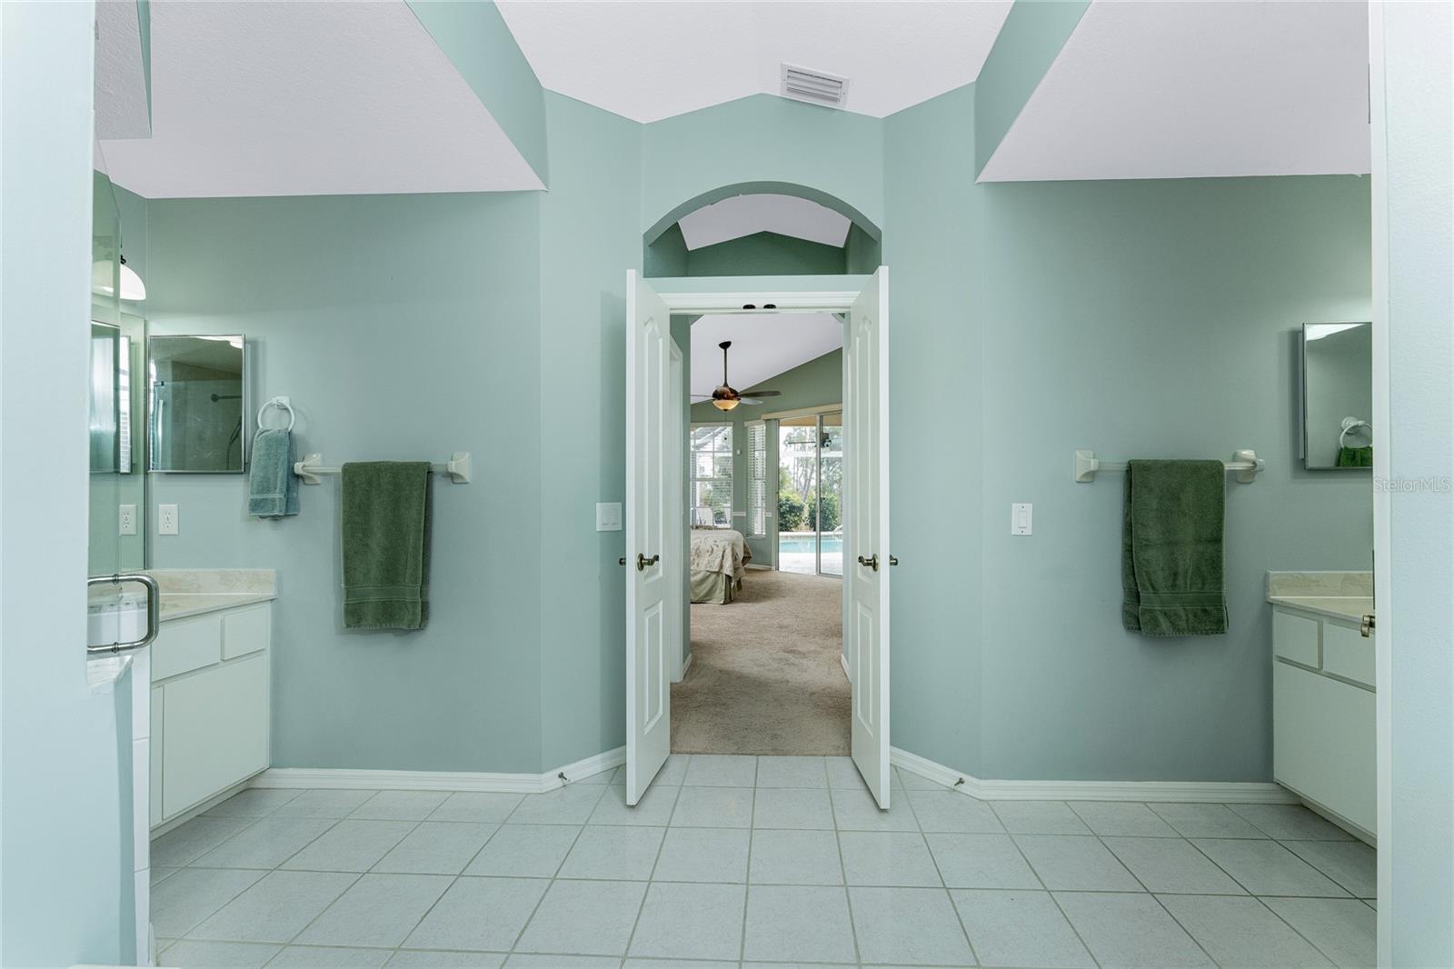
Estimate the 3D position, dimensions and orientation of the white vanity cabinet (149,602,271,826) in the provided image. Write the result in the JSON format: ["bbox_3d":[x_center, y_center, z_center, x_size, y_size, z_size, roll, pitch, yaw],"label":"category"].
[{"bbox_3d":[-2.189,0.859,1.893,0.530,0.755,0.920,0,-1,4],"label":"white vanity cabinet"}]

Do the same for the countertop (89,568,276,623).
[{"bbox_3d":[-2.128,0.408,1.845,0.550,0.125,0.920,0,-1,3],"label":"countertop"}]

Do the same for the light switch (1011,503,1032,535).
[{"bbox_3d":[1.155,0.137,2.211,0.079,0.121,0.012,0,-1,2],"label":"light switch"}]

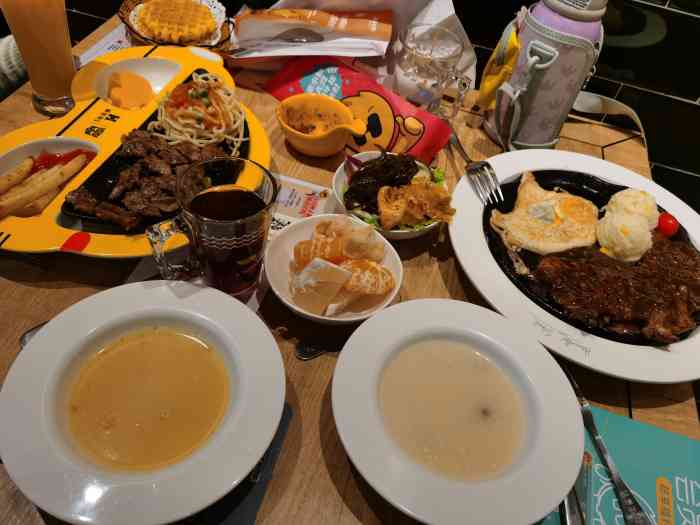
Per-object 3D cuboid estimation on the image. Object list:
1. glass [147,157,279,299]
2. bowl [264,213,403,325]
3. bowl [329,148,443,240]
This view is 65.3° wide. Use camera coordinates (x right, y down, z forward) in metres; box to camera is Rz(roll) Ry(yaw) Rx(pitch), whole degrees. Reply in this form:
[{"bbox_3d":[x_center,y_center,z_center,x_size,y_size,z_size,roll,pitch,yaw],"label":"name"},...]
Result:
[{"bbox_3d":[-0.116,-0.020,0.469,0.103,0.110,0.078,-16,55,-23],"label":"glass"},{"bbox_3d":[-0.017,0.015,0.502,0.123,0.045,0.123,6,49,-7],"label":"bowl"},{"bbox_3d":[0.039,-0.060,0.578,0.121,0.045,0.121,6,49,-7],"label":"bowl"}]

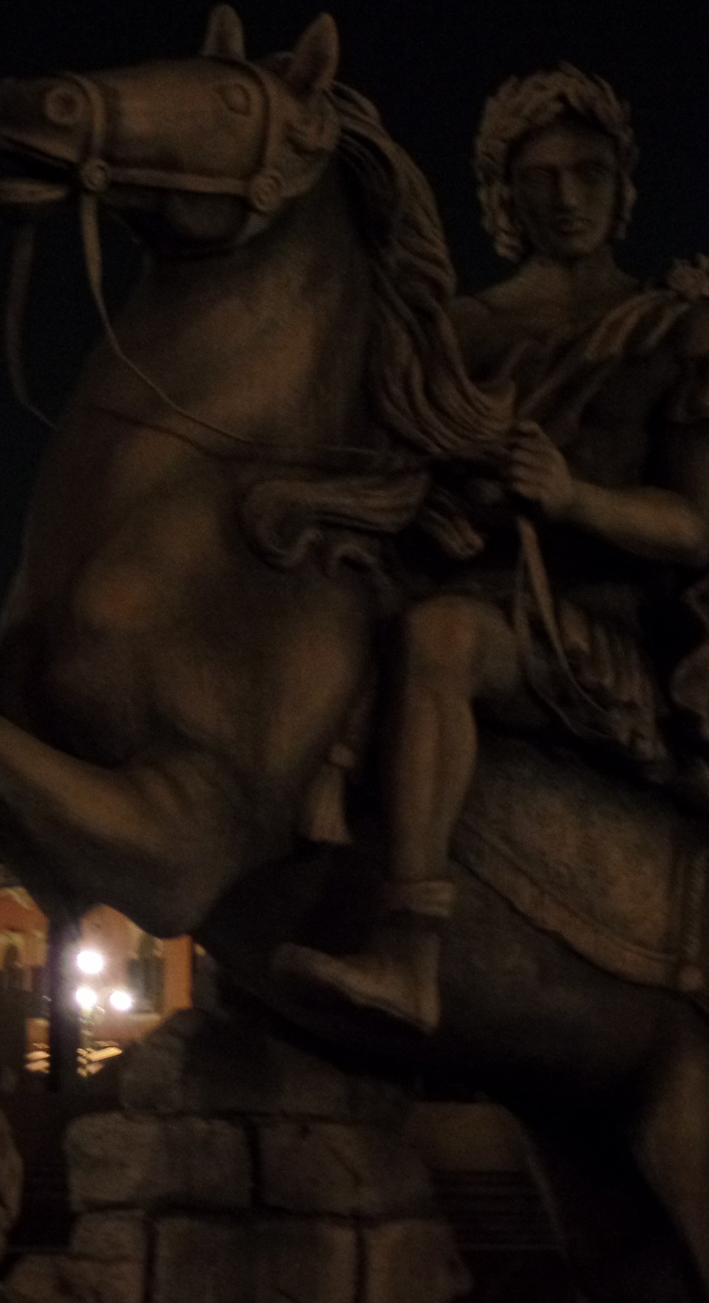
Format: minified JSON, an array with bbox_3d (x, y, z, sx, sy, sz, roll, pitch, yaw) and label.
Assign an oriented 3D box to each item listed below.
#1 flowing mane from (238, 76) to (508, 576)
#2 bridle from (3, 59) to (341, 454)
[{"bbox_3d":[0.037,-0.606,7.300,0.470,0.930,0.360,5,-9,-32],"label":"flowing mane"},{"bbox_3d":[-0.333,-0.718,7.150,0.580,0.730,0.320,4,-9,-30],"label":"bridle"}]

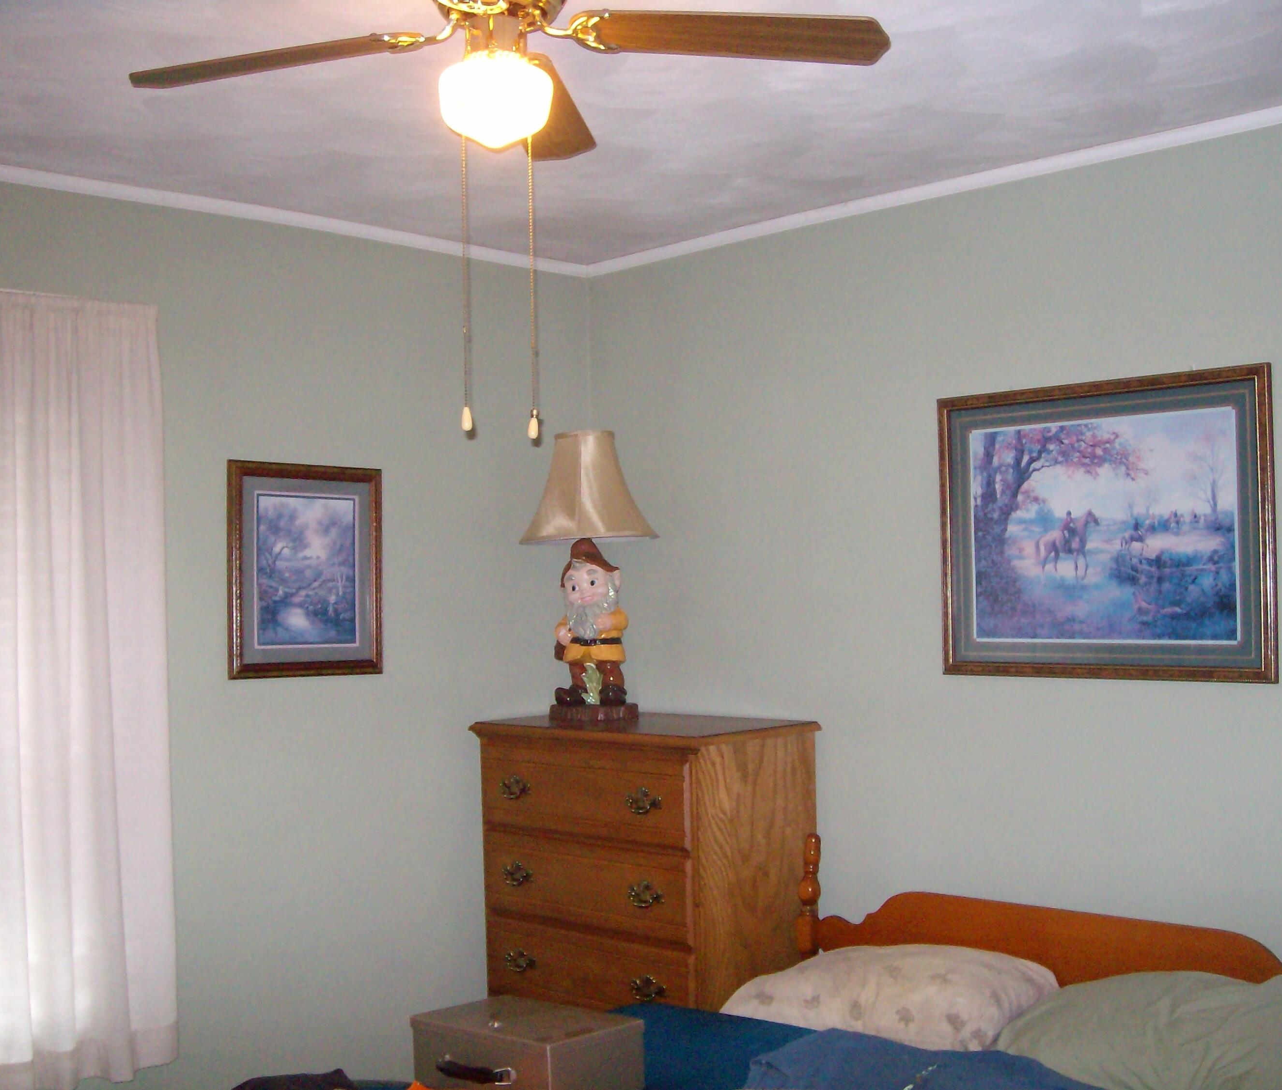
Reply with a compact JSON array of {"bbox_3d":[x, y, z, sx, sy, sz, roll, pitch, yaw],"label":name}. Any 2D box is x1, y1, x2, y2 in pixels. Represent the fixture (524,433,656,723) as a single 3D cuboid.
[{"bbox_3d":[-0.142,0.087,4.077,0.375,0.810,0.375,-2,-2,13],"label":"fixture"}]

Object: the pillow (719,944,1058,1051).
[{"bbox_3d":[0.534,1.007,3.281,0.670,0.200,0.440,-3,-2,44],"label":"pillow"}]

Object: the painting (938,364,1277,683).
[{"bbox_3d":[1.022,-0.037,3.263,0.810,0.650,0.032,-3,-2,44],"label":"painting"}]

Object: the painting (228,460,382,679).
[{"bbox_3d":[-0.838,0.064,3.675,0.030,0.530,0.447,-3,-2,44],"label":"painting"}]

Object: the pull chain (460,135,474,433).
[{"bbox_3d":[-0.227,-0.357,1.912,0.015,0.421,0.015,-1,-2,0],"label":"pull chain"}]

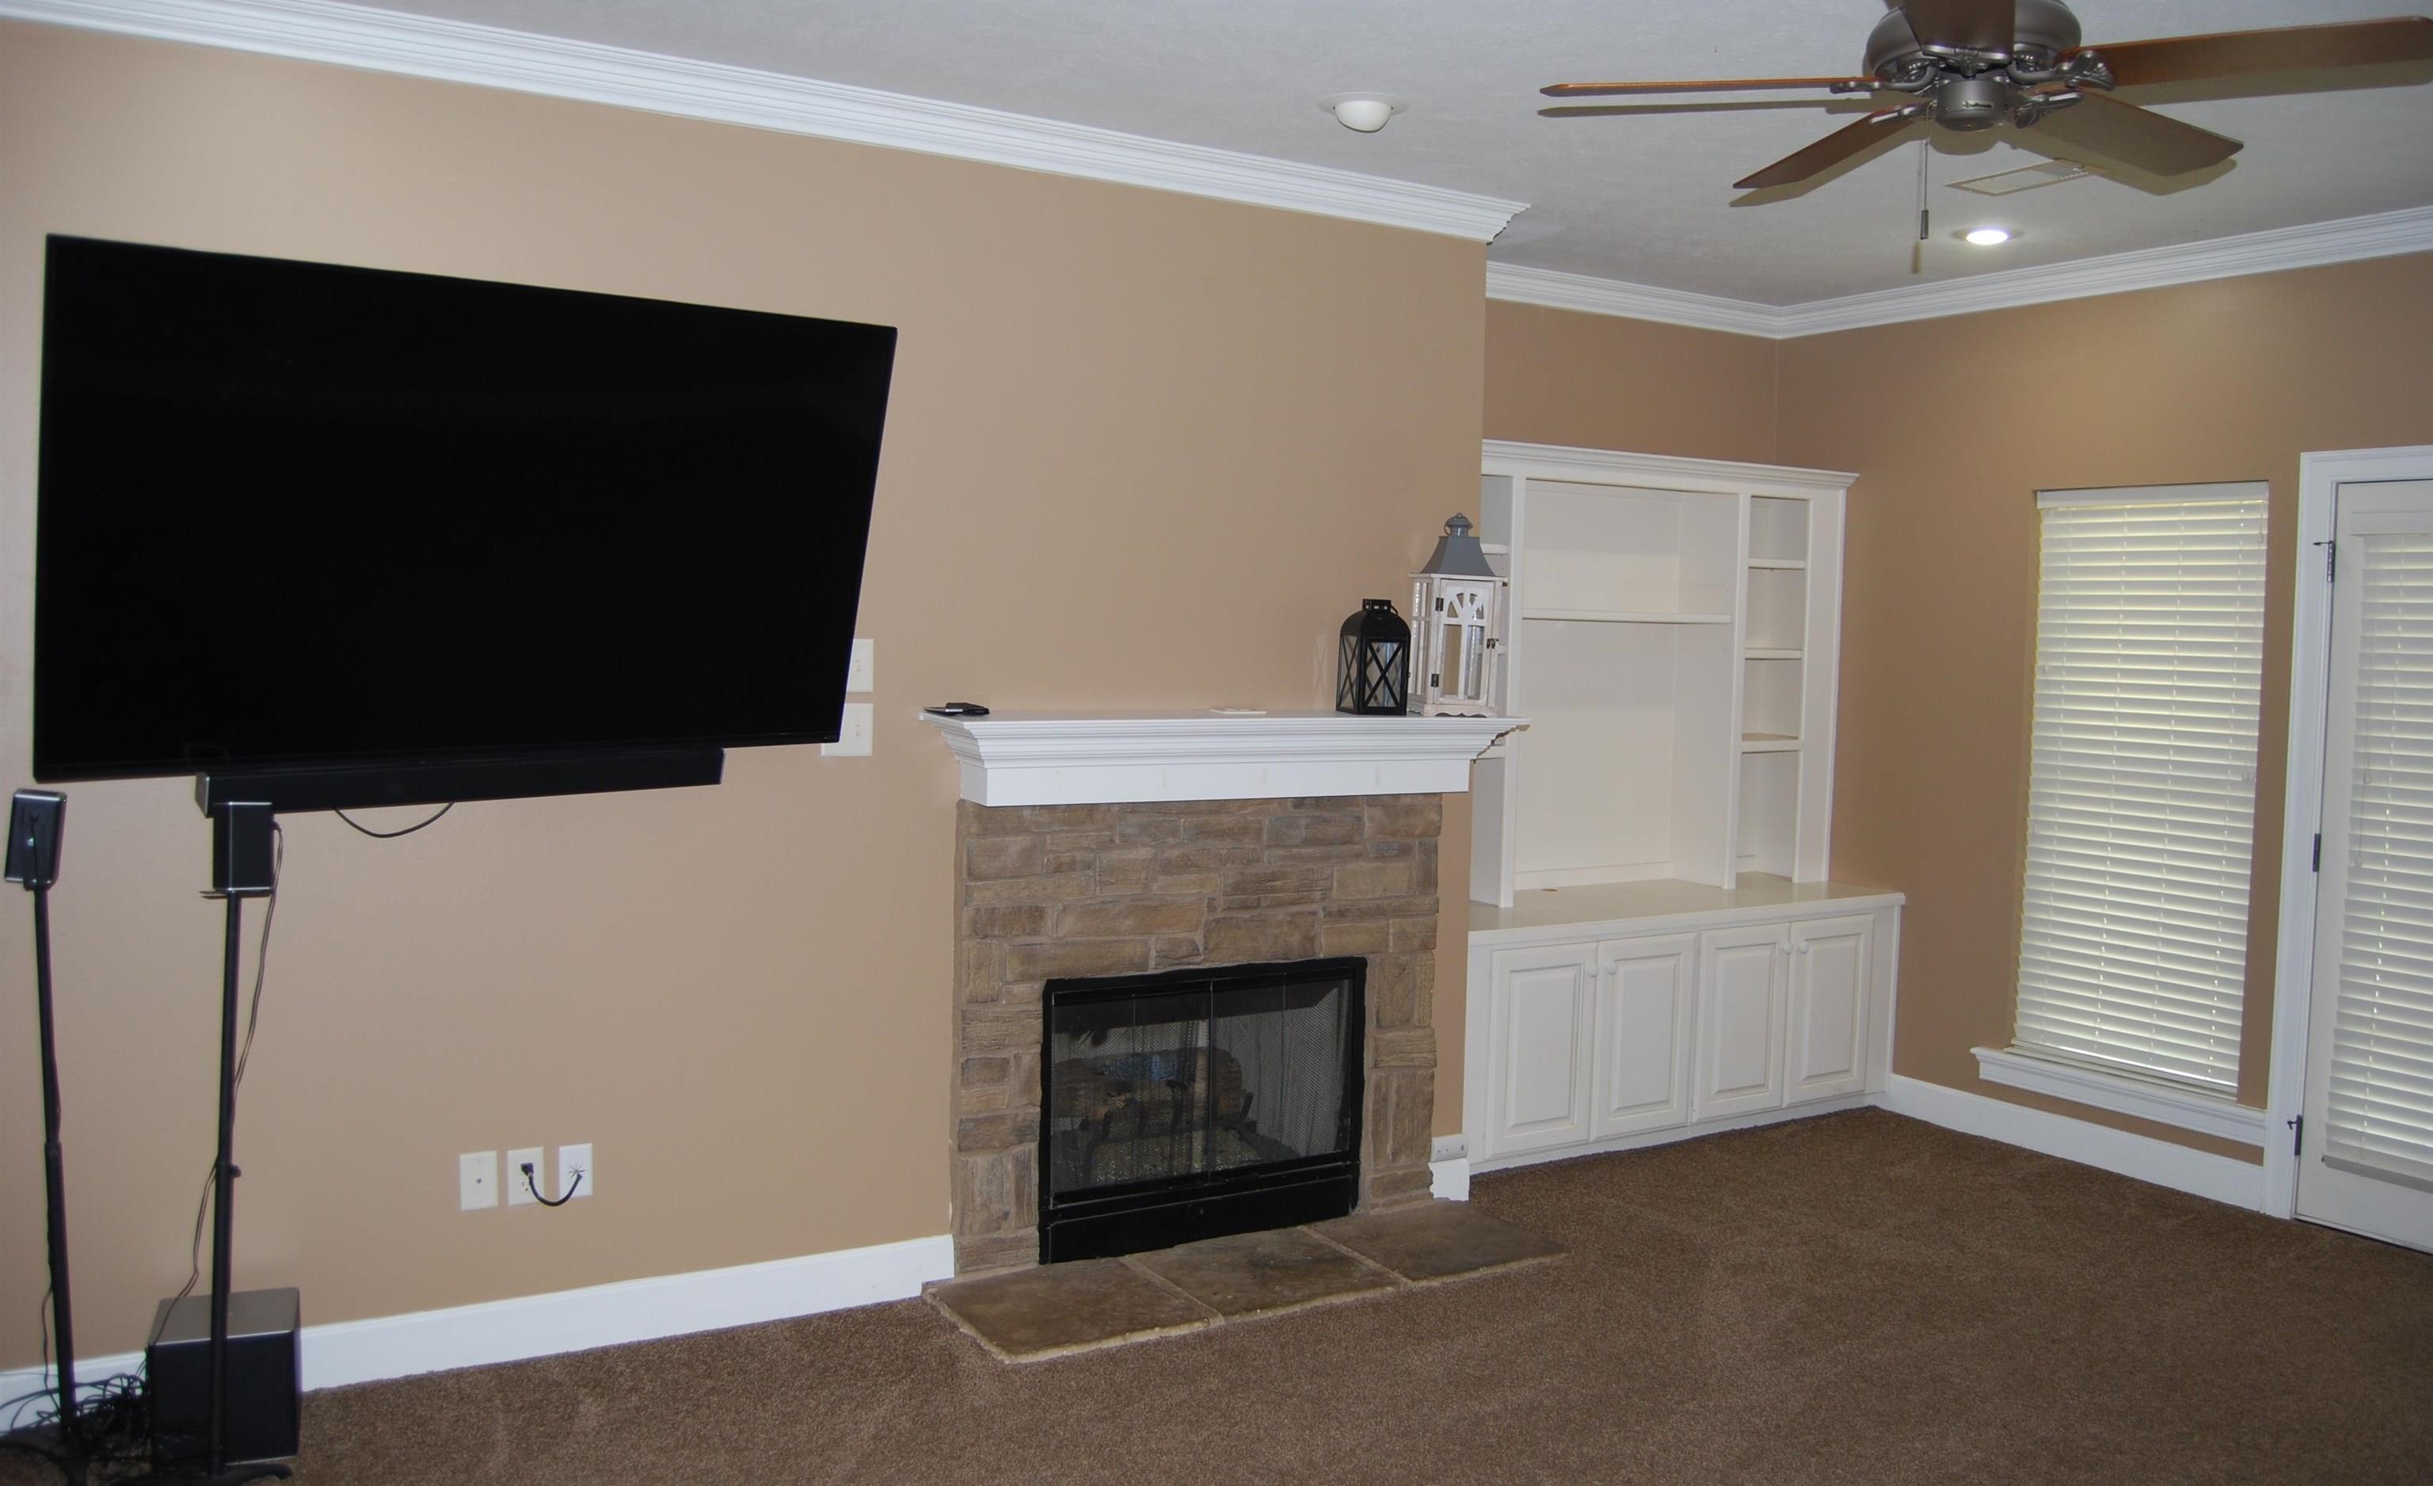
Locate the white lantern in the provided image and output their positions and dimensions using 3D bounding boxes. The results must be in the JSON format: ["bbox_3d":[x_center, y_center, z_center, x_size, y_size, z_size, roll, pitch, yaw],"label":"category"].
[{"bbox_3d":[0.634,-0.335,4.808,0.208,0.526,0.208,1,4,-11],"label":"white lantern"}]

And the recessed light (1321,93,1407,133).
[{"bbox_3d":[0.320,-1.357,3.974,0.193,0.068,0.193,1,4,0],"label":"recessed light"}]

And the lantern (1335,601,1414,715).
[{"bbox_3d":[0.406,-0.221,4.715,0.138,0.292,0.138,0,4,-20],"label":"lantern"}]

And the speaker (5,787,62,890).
[{"bbox_3d":[-2.087,0.170,3.227,0.072,0.152,0.070,7,0,-21],"label":"speaker"}]

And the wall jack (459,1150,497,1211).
[{"bbox_3d":[-1.520,0.903,3.767,0.071,0.115,0.008,-1,4,-31],"label":"wall jack"}]

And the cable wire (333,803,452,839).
[{"bbox_3d":[-1.592,0.150,3.530,0.207,0.062,0.030,-1,4,-31],"label":"cable wire"}]

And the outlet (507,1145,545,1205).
[{"bbox_3d":[-1.441,0.906,3.814,0.071,0.115,0.008,-1,4,-31],"label":"outlet"}]

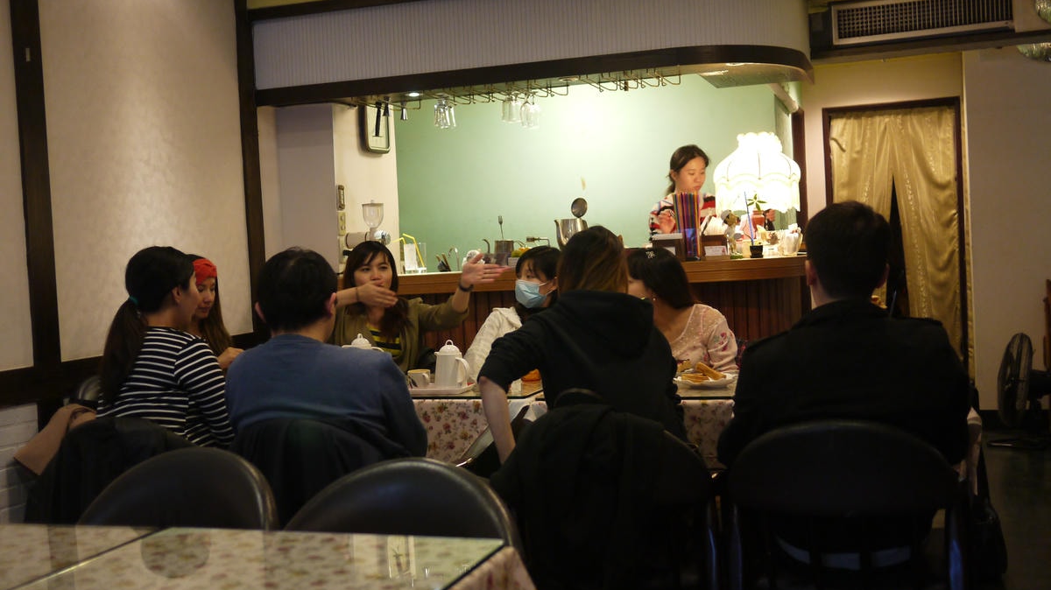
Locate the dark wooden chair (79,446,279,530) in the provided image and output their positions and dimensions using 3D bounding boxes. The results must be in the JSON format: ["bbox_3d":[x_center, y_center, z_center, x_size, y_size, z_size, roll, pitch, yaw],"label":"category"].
[{"bbox_3d":[-0.798,0.762,2.561,0.530,0.800,0.540,-2,2,18],"label":"dark wooden chair"}]

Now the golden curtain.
[{"bbox_3d":[2.287,-0.257,7.456,0.760,1.750,0.090,-2,2,18],"label":"golden curtain"}]

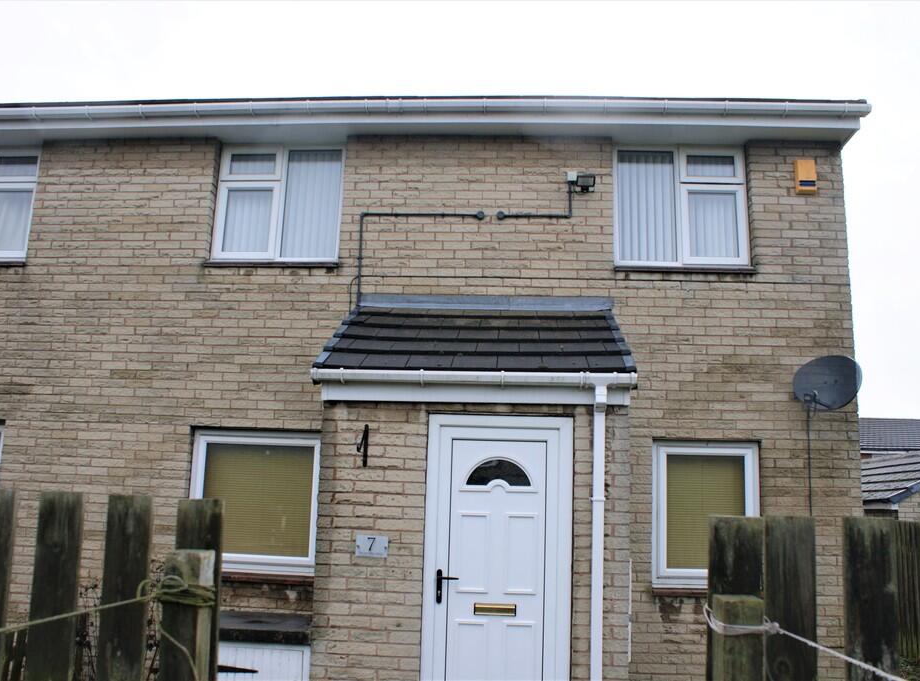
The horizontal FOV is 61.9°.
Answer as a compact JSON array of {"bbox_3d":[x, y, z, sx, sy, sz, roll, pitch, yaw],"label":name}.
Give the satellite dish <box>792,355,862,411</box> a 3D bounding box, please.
[{"bbox_3d":[2.739,0.316,5.688,0.570,0.450,0.380,-7,-12,43],"label":"satellite dish"}]

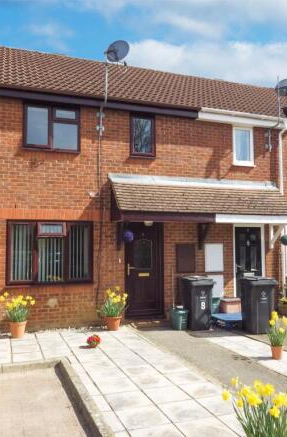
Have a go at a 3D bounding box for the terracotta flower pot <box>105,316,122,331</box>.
[{"bbox_3d":[-0.580,2.093,7.401,0.321,0.245,0.321,0,-4,0],"label":"terracotta flower pot"}]

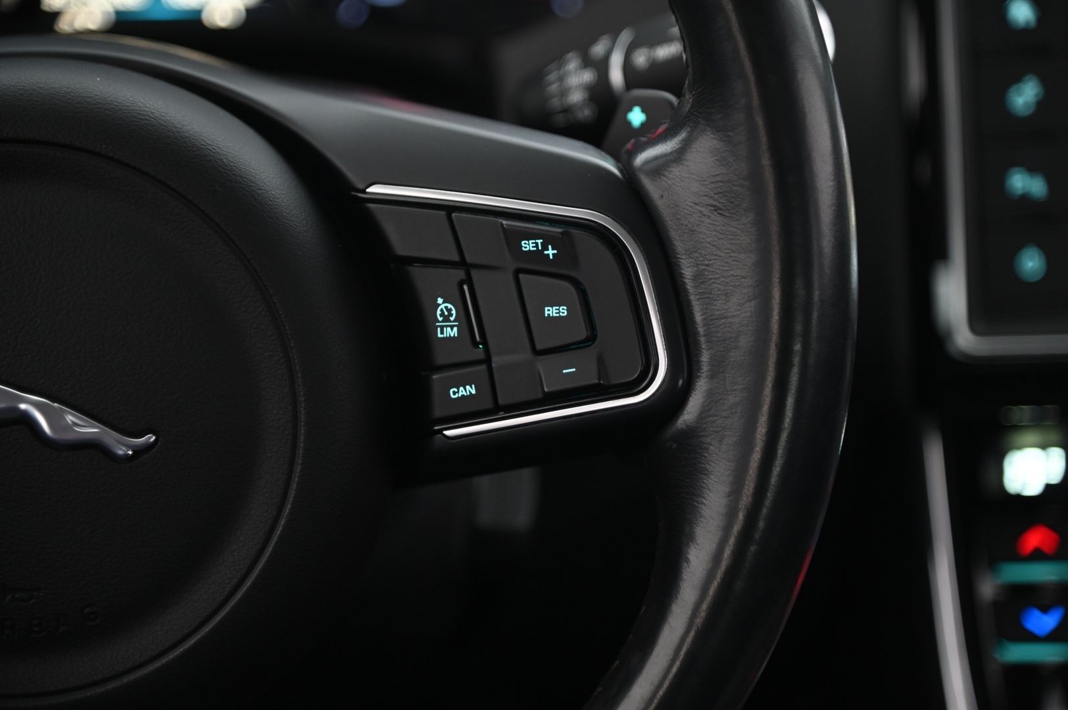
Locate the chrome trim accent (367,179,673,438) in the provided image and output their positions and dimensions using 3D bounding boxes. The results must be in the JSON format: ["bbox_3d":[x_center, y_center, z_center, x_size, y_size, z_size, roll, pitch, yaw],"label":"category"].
[{"bbox_3d":[-0.004,-0.009,0.780,0.067,0.056,0.014,-1,-20,-6],"label":"chrome trim accent"}]

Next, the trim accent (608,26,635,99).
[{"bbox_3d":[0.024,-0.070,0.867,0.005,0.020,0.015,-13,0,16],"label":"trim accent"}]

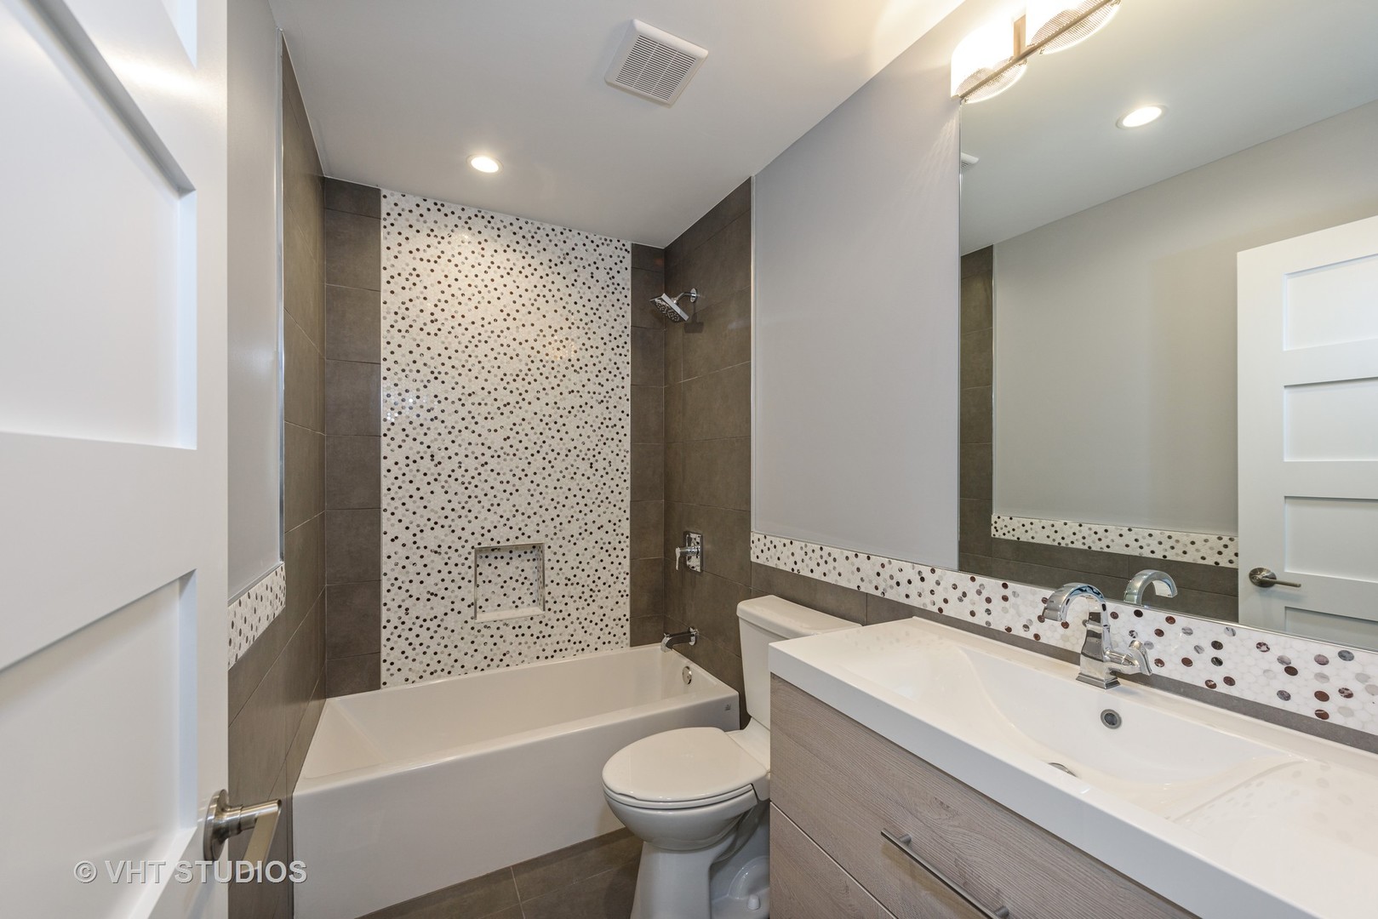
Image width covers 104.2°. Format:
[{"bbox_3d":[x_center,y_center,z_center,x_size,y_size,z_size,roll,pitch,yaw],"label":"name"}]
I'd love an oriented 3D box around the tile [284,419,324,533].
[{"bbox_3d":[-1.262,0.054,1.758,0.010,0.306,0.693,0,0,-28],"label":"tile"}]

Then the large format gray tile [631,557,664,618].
[{"bbox_3d":[-0.222,0.672,2.835,0.191,0.305,0.010,0,0,-28],"label":"large format gray tile"}]

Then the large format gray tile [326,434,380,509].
[{"bbox_3d":[-1.395,0.056,2.234,0.197,0.307,0.010,0,0,-28],"label":"large format gray tile"}]

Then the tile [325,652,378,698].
[{"bbox_3d":[-1.398,0.899,2.231,0.197,0.148,0.010,0,0,-28],"label":"tile"}]

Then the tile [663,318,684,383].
[{"bbox_3d":[-0.078,-0.548,2.790,0.010,0.305,0.213,0,0,-28],"label":"tile"}]

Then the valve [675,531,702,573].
[{"bbox_3d":[-0.020,0.446,2.571,0.095,0.179,0.173,0,0,-28],"label":"valve"}]

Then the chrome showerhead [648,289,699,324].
[{"bbox_3d":[-0.069,-0.733,2.541,0.209,0.189,0.139,0,0,-28],"label":"chrome showerhead"}]

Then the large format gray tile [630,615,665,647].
[{"bbox_3d":[-0.222,0.899,2.834,0.191,0.149,0.010,0,0,-28],"label":"large format gray tile"}]

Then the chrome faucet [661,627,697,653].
[{"bbox_3d":[-0.048,0.865,2.564,0.160,0.093,0.074,0,0,-28],"label":"chrome faucet"}]

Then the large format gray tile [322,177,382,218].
[{"bbox_3d":[-1.386,-1.077,2.227,0.196,0.133,0.010,0,0,-28],"label":"large format gray tile"}]

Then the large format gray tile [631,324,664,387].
[{"bbox_3d":[-0.218,-0.552,2.863,0.193,0.307,0.010,0,0,-28],"label":"large format gray tile"}]

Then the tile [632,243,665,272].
[{"bbox_3d":[-0.217,-1.075,2.855,0.194,0.132,0.010,0,0,-28],"label":"tile"}]

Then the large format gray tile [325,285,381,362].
[{"bbox_3d":[-1.387,-0.554,2.224,0.196,0.305,0.010,0,0,-28],"label":"large format gray tile"}]

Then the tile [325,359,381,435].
[{"bbox_3d":[-1.388,-0.249,2.222,0.196,0.305,0.010,0,0,-28],"label":"tile"}]

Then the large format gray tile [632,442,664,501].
[{"bbox_3d":[-0.220,0.062,2.838,0.191,0.305,0.010,0,0,-28],"label":"large format gray tile"}]

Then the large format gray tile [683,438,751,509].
[{"bbox_3d":[0.112,0.061,2.426,0.010,0.305,0.604,0,0,-28],"label":"large format gray tile"}]

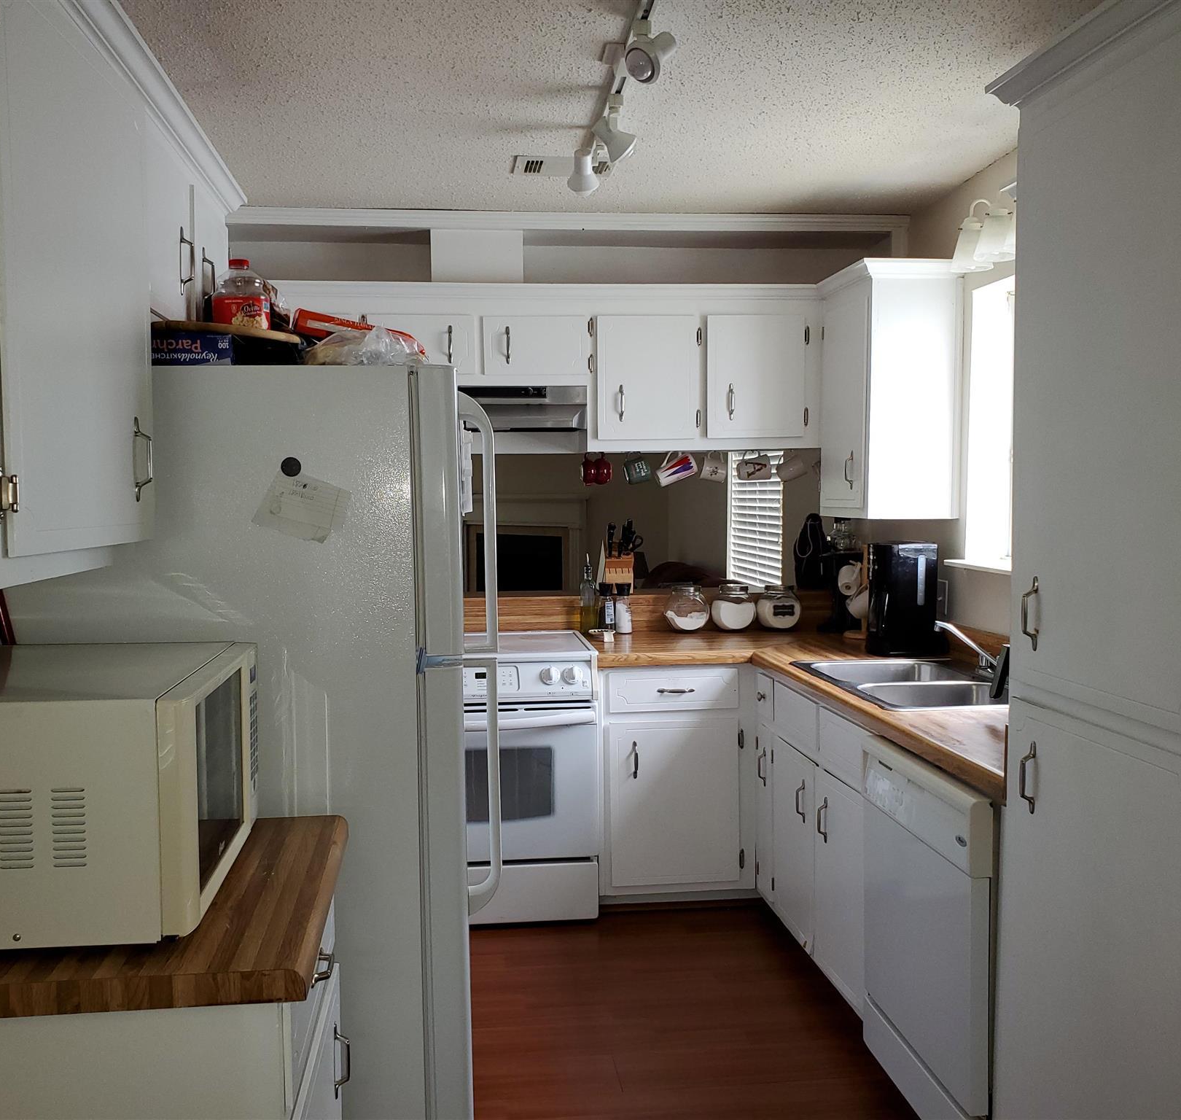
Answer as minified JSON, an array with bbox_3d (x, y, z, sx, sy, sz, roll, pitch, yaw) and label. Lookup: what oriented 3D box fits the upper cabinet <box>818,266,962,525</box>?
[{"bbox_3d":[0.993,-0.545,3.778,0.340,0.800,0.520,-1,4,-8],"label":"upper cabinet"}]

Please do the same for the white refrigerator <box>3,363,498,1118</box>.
[{"bbox_3d":[-0.610,0.491,2.291,0.805,1.673,0.765,-1,4,-8],"label":"white refrigerator"}]

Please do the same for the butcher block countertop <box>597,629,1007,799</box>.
[{"bbox_3d":[0.677,0.362,3.251,1.147,0.050,2.310,-1,4,-8],"label":"butcher block countertop"}]

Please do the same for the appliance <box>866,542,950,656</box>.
[{"bbox_3d":[1.047,0.124,3.725,0.235,0.352,0.190,-2,4,-16],"label":"appliance"}]

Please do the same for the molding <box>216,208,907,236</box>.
[{"bbox_3d":[-0.062,-1.178,3.892,2.420,0.068,0.060,-1,4,-8],"label":"molding"}]

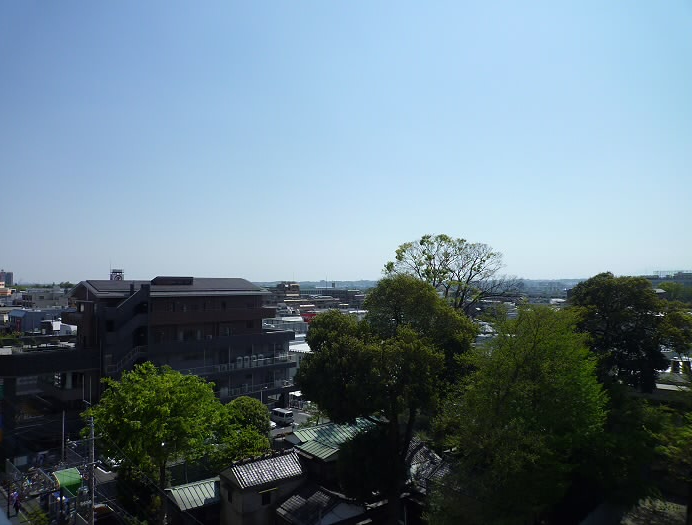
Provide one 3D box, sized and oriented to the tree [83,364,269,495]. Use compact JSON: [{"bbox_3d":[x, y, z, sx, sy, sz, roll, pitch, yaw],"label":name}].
[{"bbox_3d":[-15.015,15.218,43.467,15.000,12.800,13.000,0,-2,0],"label":"tree"}]

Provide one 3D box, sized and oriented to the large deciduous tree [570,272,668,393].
[{"bbox_3d":[33.004,12.000,60.598,12.000,20.500,11.500,0,-2,0],"label":"large deciduous tree"}]

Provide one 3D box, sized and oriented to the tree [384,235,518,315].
[{"bbox_3d":[13.484,9.612,63.688,17.000,25.500,16.000,0,-2,0],"label":"tree"}]

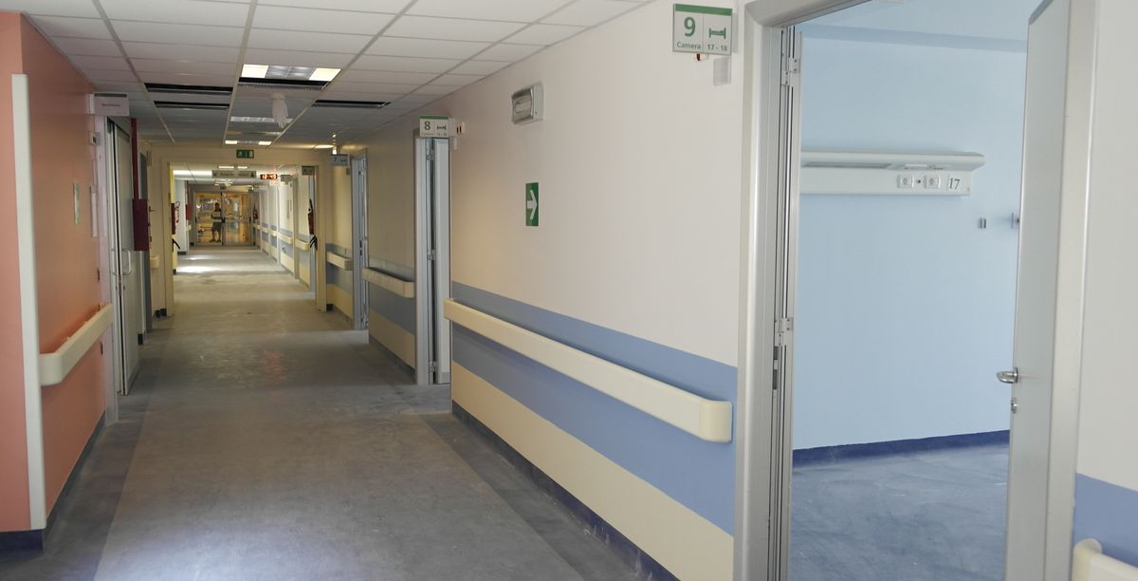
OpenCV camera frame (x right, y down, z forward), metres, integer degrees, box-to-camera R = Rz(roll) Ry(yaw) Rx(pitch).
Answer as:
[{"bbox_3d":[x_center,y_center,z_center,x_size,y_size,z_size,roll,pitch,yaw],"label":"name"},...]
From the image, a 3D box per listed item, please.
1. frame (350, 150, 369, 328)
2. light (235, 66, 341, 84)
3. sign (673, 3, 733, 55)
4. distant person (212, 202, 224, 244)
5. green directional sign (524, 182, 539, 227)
[{"bbox_3d":[-2.539,-0.553,11.860,0.170,2.293,1.405,-2,5,-21],"label":"frame"},{"bbox_3d":[-1.767,-1.412,6.042,0.600,0.080,0.610,-2,5,-21],"label":"light"},{"bbox_3d":[0.462,-0.897,3.273,0.229,0.162,0.020,-2,5,-21],"label":"sign"},{"bbox_3d":[-16.231,-3.097,43.830,0.560,1.827,0.380,-3,6,-28],"label":"distant person"},{"bbox_3d":[-0.215,-0.494,5.481,0.010,0.247,0.245,-2,5,-21],"label":"green directional sign"}]

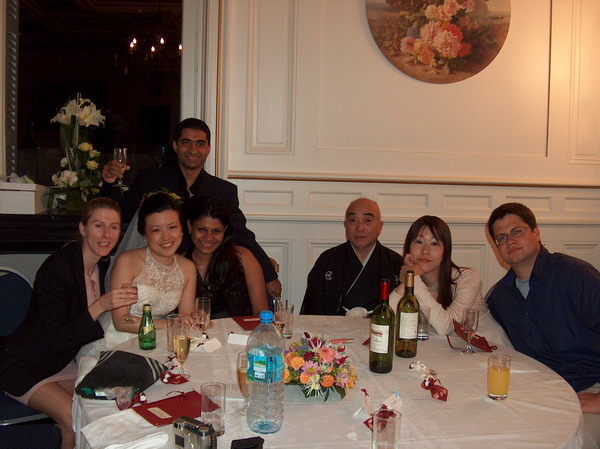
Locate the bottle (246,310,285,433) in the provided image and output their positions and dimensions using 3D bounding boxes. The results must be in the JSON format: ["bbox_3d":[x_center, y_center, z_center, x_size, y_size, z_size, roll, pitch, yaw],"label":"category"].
[{"bbox_3d":[-0.083,0.364,1.600,0.092,0.298,0.092,1,6,-3],"label":"bottle"}]

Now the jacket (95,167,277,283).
[{"bbox_3d":[-0.491,0.026,2.820,0.760,0.620,0.420,1,6,-10],"label":"jacket"}]

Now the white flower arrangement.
[{"bbox_3d":[-1.151,-0.371,3.300,0.290,0.600,0.270,0,6,-19],"label":"white flower arrangement"}]

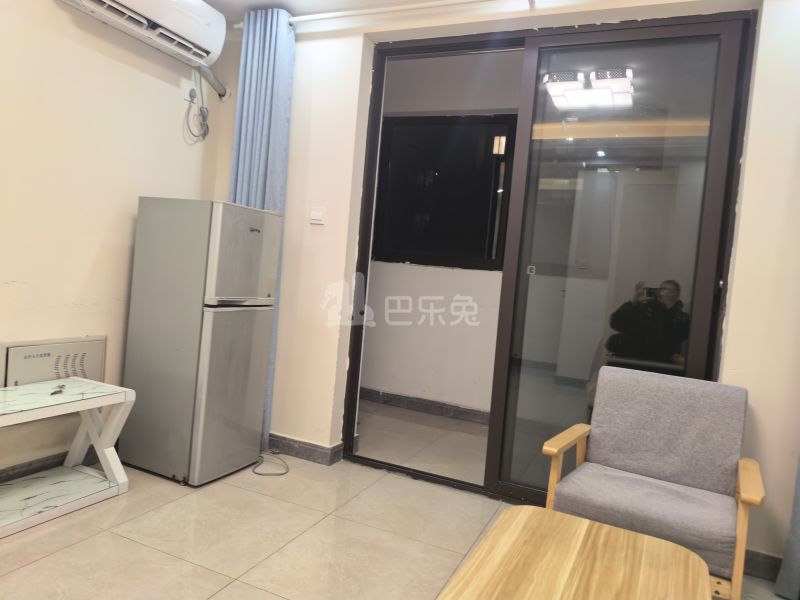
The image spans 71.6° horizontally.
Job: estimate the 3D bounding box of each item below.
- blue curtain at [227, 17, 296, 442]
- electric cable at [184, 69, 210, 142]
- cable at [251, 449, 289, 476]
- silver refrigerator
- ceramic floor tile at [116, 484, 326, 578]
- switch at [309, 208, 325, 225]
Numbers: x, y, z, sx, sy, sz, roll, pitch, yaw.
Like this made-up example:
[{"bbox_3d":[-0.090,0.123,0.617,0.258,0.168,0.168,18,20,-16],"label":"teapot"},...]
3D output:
[{"bbox_3d":[-0.801,-0.362,3.008,0.310,2.355,0.135,6,3,23],"label":"blue curtain"},{"bbox_3d":[-1.145,-1.091,3.147,0.055,0.400,0.145,6,3,23],"label":"electric cable"},{"bbox_3d":[-0.657,0.837,2.888,0.200,0.035,0.335,5,3,-1],"label":"cable"},{"bbox_3d":[-0.995,0.178,2.809,0.497,1.293,0.471,6,3,23],"label":"silver refrigerator"},{"bbox_3d":[-0.693,0.889,2.213,0.600,0.010,0.600,6,3,23],"label":"ceramic floor tile"},{"bbox_3d":[-0.437,-0.446,2.948,0.088,0.086,0.012,6,3,23],"label":"switch"}]

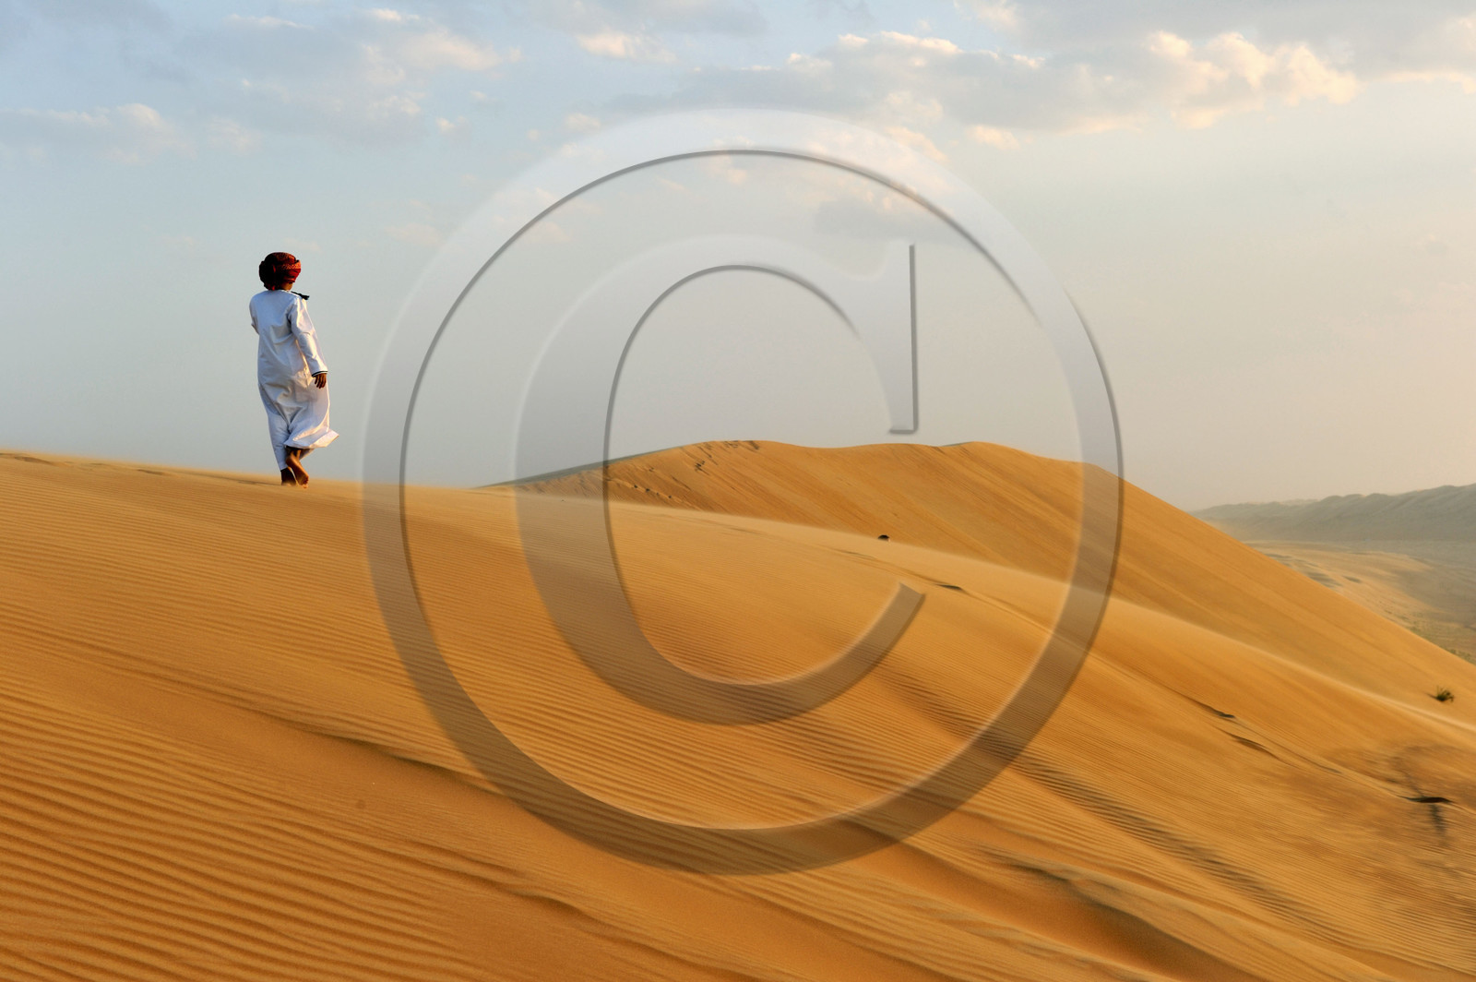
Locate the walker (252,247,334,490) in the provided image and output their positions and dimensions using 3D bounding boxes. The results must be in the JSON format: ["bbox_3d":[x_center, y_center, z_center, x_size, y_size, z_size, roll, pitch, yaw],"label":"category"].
[{"bbox_3d":[-3.210,-0.880,20.700,0.620,1.690,0.500,0,0,0],"label":"walker"}]

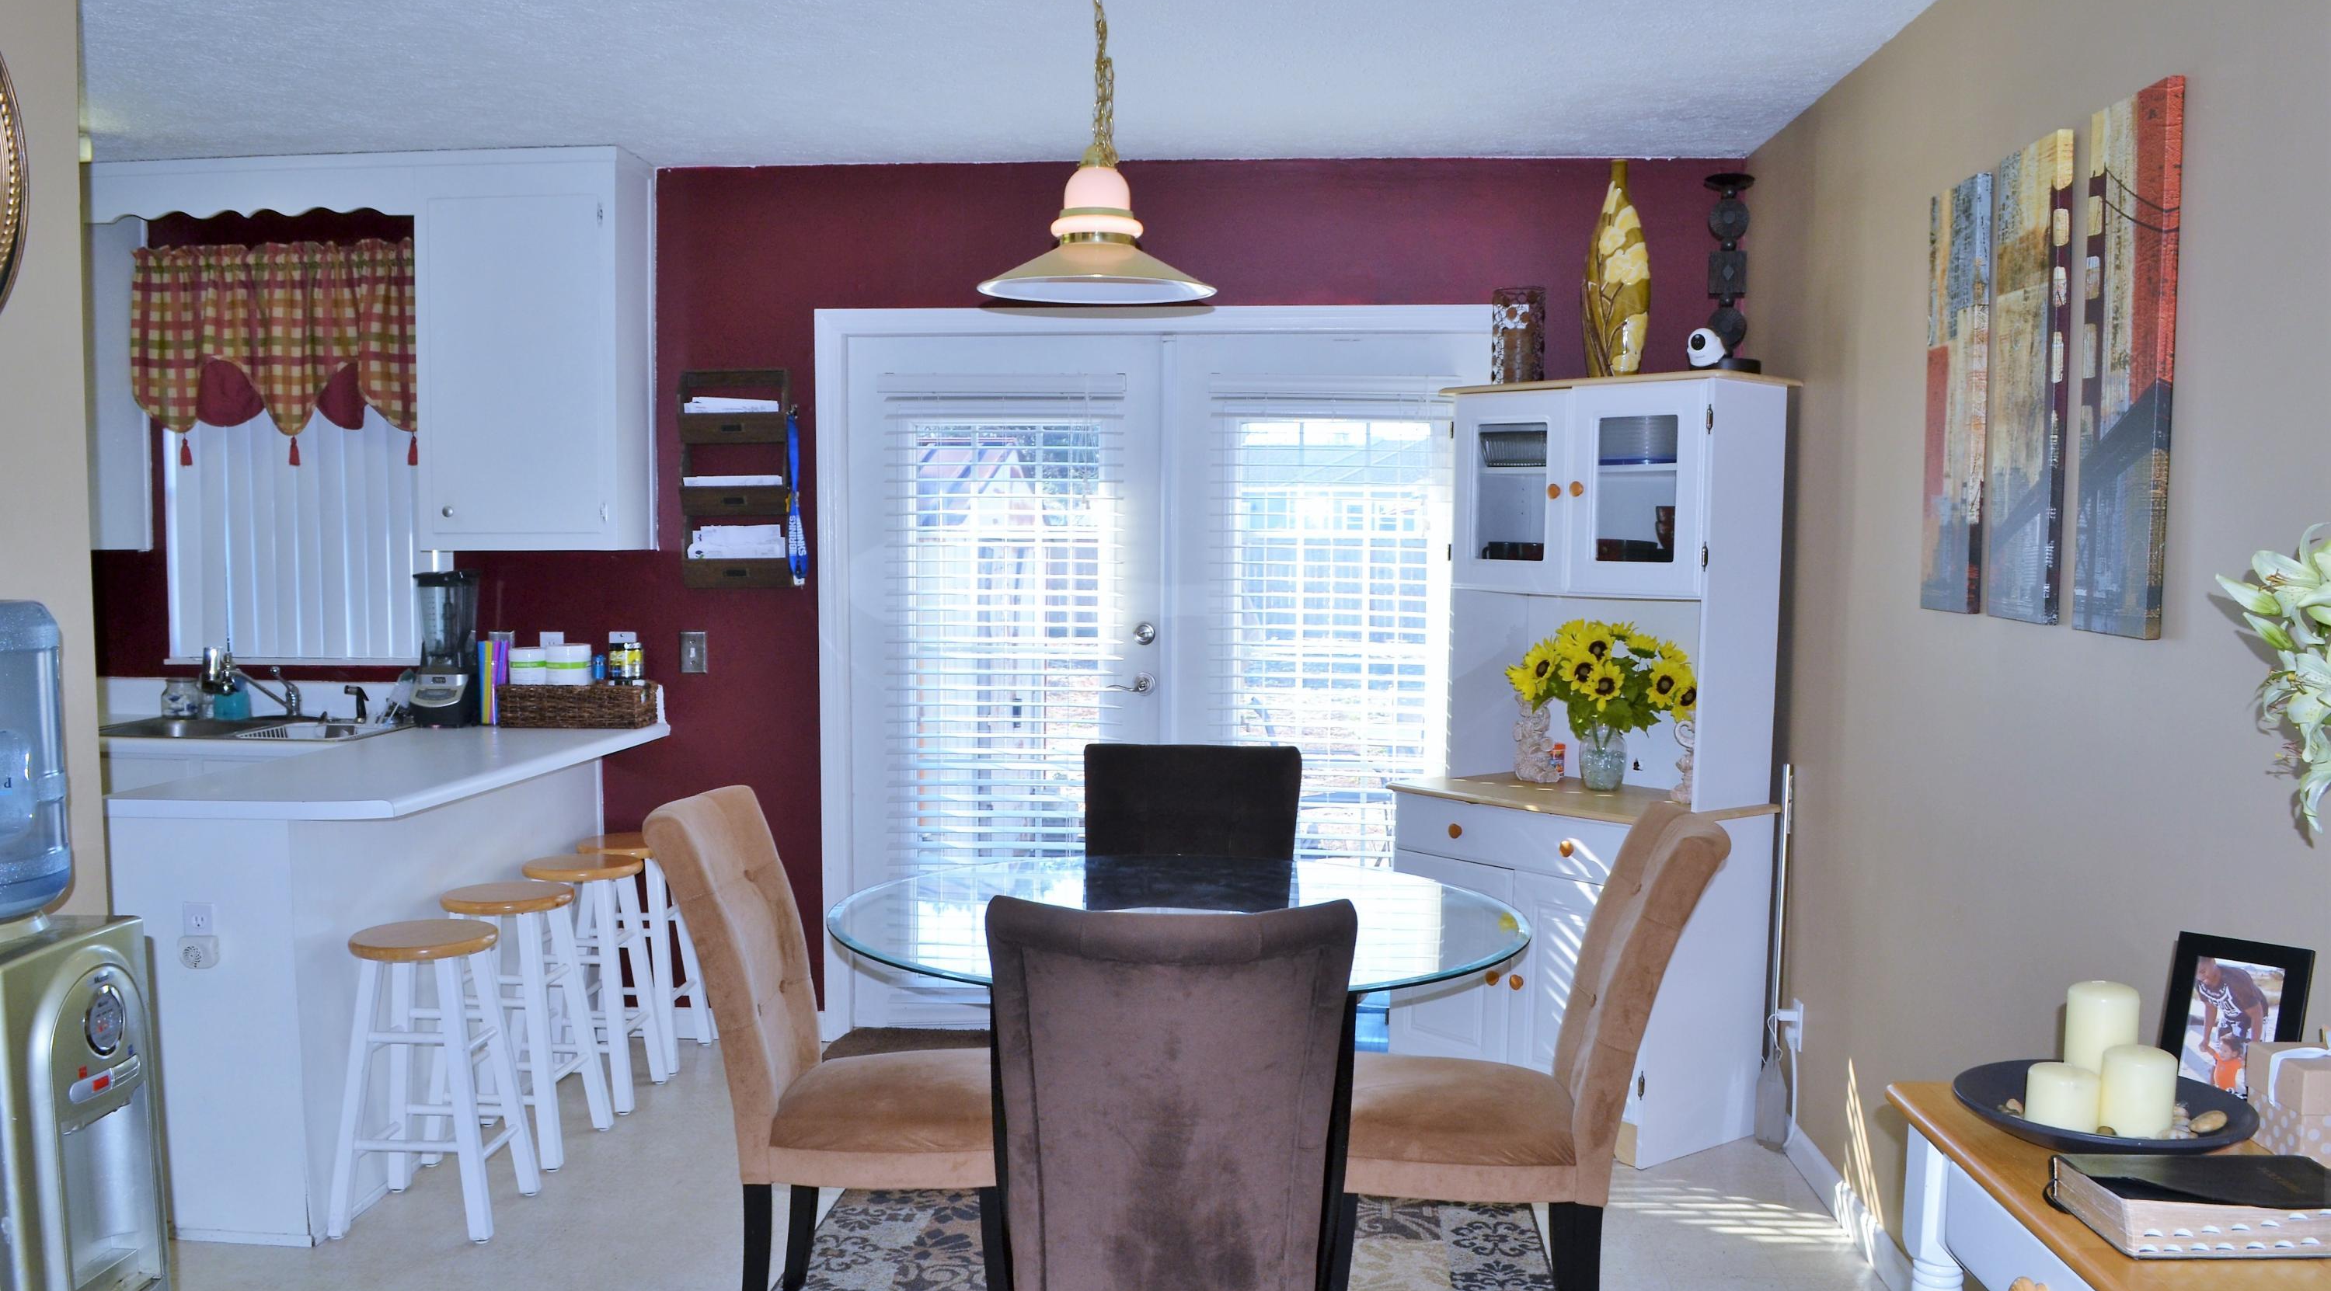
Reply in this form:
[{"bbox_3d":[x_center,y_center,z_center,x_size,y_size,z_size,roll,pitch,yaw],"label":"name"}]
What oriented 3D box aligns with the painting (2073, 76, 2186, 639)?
[{"bbox_3d":[1.351,-0.391,2.458,0.026,0.752,0.225,1,4,4],"label":"painting"}]

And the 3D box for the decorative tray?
[{"bbox_3d":[1.075,0.547,2.013,0.310,0.045,0.310,0,4,4],"label":"decorative tray"}]

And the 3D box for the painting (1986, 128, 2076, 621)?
[{"bbox_3d":[1.377,-0.416,2.792,0.026,0.752,0.225,1,4,4],"label":"painting"}]

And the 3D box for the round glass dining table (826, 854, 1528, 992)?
[{"bbox_3d":[0.018,0.877,3.243,1.235,0.760,1.235,0,4,0],"label":"round glass dining table"}]

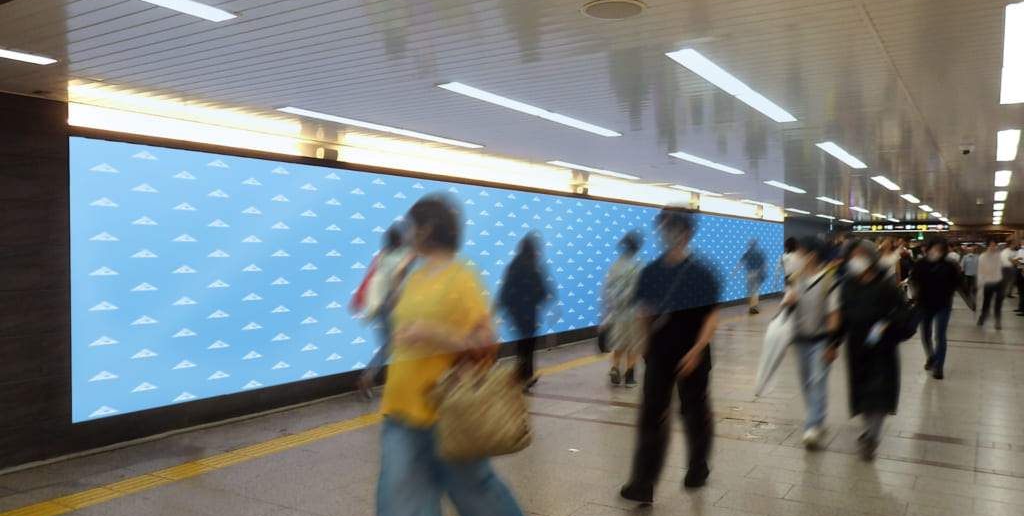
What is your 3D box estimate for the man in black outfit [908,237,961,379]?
[{"bbox_3d":[4.822,0.550,8.400,0.560,1.576,0.480,0,0,32],"label":"man in black outfit"}]

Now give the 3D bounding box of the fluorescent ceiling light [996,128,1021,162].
[{"bbox_3d":[4.805,-1.076,7.180,0.155,0.070,2.356,1,1,33],"label":"fluorescent ceiling light"}]

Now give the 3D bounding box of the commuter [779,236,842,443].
[{"bbox_3d":[2.234,0.618,5.480,0.520,1.518,0.450,0,0,30],"label":"commuter"}]

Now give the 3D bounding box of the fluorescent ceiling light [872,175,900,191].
[{"bbox_3d":[5.678,-1.126,11.180,0.155,0.070,2.356,1,1,33],"label":"fluorescent ceiling light"}]

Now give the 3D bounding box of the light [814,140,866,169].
[{"bbox_3d":[4.012,-1.212,8.912,0.172,0.060,2.760,0,0,33],"label":"light"}]

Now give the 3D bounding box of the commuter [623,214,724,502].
[{"bbox_3d":[0.941,0.544,4.369,0.510,1.684,0.520,1,1,33],"label":"commuter"}]

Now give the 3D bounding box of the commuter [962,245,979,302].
[{"bbox_3d":[12.157,0.441,19.552,0.480,1.553,0.340,1,1,33],"label":"commuter"}]

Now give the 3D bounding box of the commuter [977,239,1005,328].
[{"bbox_3d":[8.924,0.468,13.750,0.470,1.631,0.420,1,1,33],"label":"commuter"}]

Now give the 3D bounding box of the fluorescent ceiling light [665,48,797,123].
[{"bbox_3d":[1.665,-1.170,5.279,0.169,0.060,2.703,0,0,33],"label":"fluorescent ceiling light"}]

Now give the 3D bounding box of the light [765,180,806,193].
[{"bbox_3d":[4.450,-1.138,11.944,0.155,0.070,2.356,1,1,33],"label":"light"}]

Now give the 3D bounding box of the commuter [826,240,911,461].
[{"bbox_3d":[2.533,0.628,5.240,0.580,1.497,0.500,0,0,30],"label":"commuter"}]

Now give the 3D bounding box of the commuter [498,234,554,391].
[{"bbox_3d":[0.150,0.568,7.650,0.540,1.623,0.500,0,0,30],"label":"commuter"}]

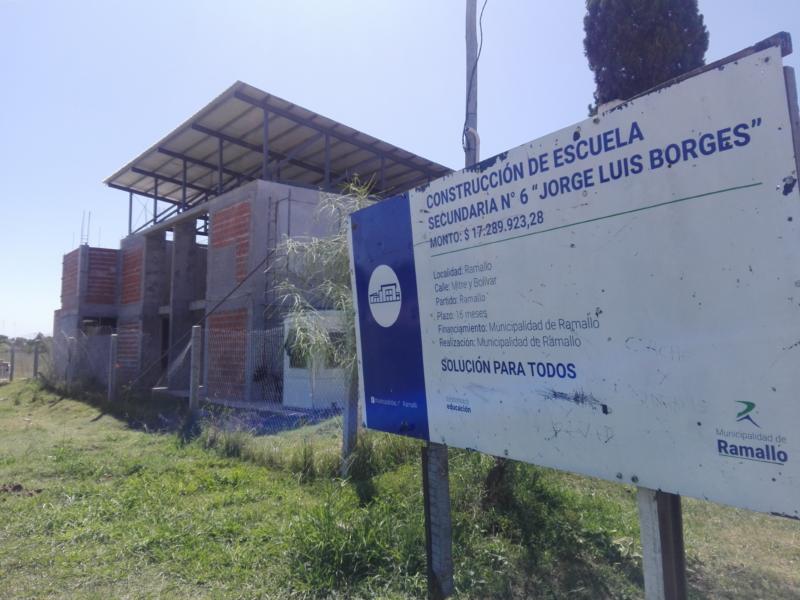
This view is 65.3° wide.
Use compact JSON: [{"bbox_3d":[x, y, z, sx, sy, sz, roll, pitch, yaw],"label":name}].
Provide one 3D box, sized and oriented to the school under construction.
[{"bbox_3d":[-7.153,-0.851,26.557,9.848,8.678,19.256,3,-5,-39],"label":"school under construction"}]

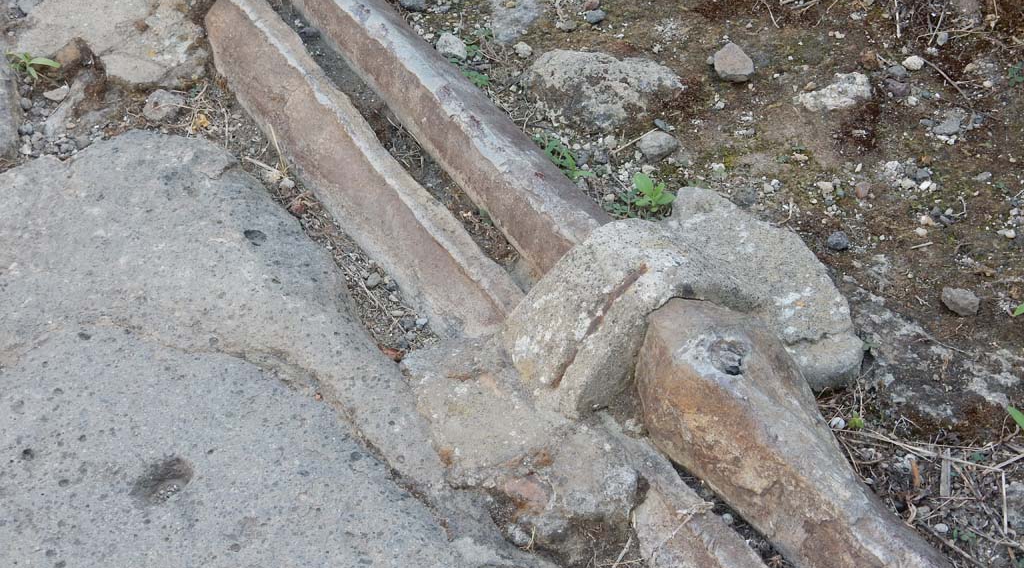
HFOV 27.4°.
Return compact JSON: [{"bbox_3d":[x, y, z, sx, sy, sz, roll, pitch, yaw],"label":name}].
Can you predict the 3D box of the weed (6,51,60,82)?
[{"bbox_3d":[-0.655,-0.298,2.874,0.074,0.030,0.045,0,38,0],"label":"weed"}]

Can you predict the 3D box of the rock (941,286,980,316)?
[{"bbox_3d":[0.528,0.021,2.473,0.044,0.023,0.029,9,39,12],"label":"rock"}]

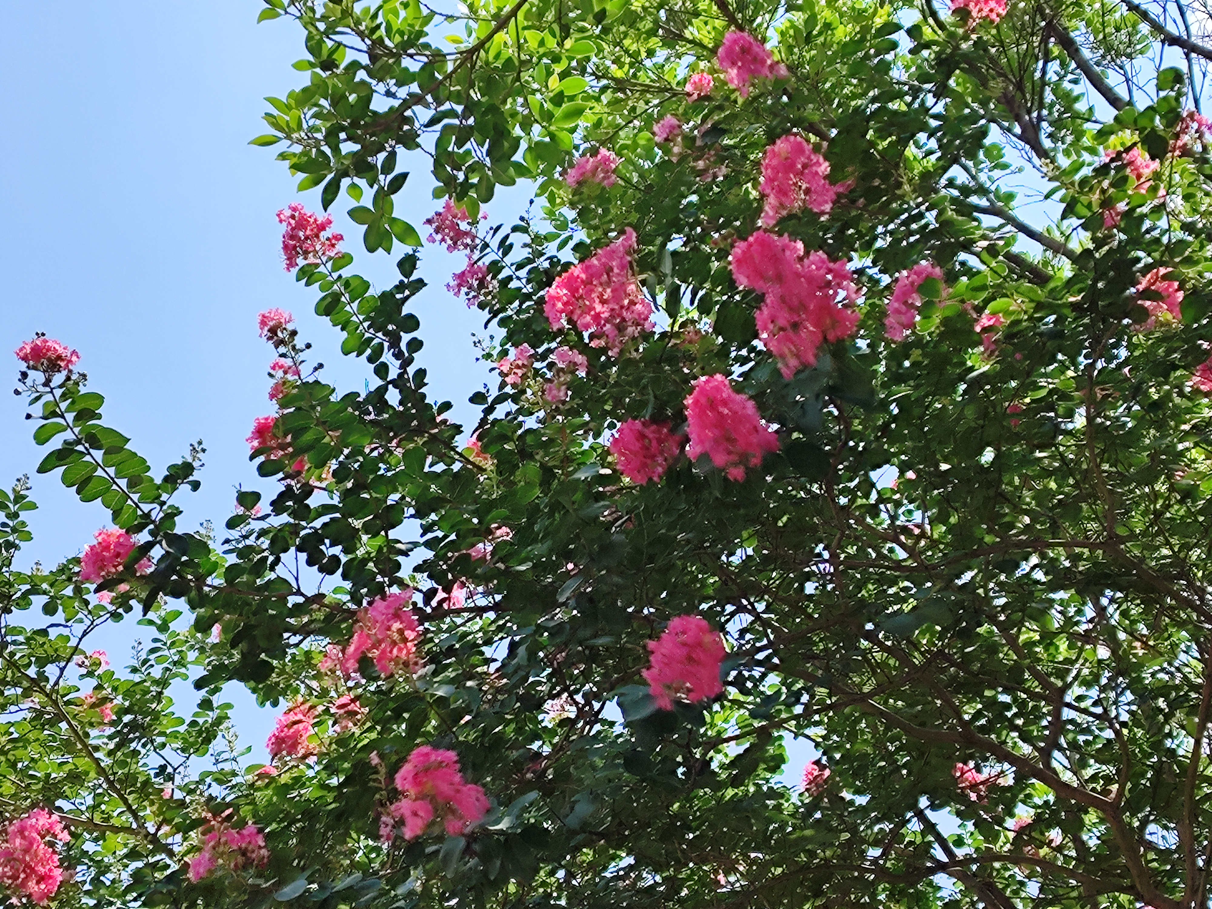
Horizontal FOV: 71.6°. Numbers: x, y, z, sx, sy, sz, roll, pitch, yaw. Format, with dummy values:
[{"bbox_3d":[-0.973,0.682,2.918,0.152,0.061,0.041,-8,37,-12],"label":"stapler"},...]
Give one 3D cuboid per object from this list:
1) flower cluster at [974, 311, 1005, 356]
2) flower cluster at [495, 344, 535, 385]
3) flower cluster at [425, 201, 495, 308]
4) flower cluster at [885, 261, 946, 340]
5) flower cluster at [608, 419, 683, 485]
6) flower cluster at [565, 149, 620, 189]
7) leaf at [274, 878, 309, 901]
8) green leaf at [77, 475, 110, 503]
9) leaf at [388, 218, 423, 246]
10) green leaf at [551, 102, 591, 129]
[{"bbox_3d":[0.982,-0.309,2.150,0.077,0.113,0.080,-17,-36,26],"label":"flower cluster"},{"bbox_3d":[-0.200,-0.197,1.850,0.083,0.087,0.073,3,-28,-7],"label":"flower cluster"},{"bbox_3d":[-0.409,-0.559,2.350,0.196,0.290,0.194,0,-32,0],"label":"flower cluster"},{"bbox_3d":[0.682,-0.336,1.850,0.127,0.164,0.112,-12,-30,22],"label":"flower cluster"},{"bbox_3d":[0.090,-0.005,1.900,0.169,0.145,0.127,0,-32,0],"label":"flower cluster"},{"bbox_3d":[-0.040,-0.866,2.550,0.170,0.117,0.114,0,-32,0],"label":"flower cluster"},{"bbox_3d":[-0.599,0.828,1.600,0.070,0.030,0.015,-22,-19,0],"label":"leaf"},{"bbox_3d":[-1.004,0.070,1.651,0.063,0.012,0.047,-24,-58,-9],"label":"green leaf"},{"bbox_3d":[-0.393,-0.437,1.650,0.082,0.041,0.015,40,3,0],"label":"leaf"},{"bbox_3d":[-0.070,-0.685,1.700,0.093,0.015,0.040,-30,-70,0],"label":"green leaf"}]

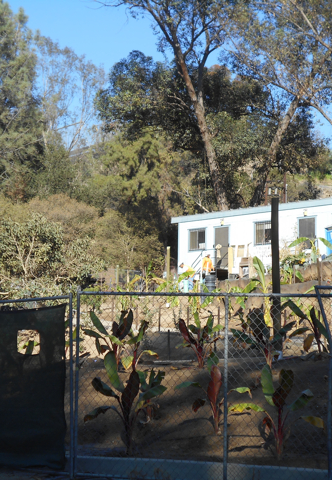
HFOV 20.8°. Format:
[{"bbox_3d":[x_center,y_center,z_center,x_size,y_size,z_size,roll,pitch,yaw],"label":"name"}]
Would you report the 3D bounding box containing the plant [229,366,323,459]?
[{"bbox_3d":[1.094,1.723,9.050,0.939,0.919,0.800,0,-6,0],"label":"plant"}]

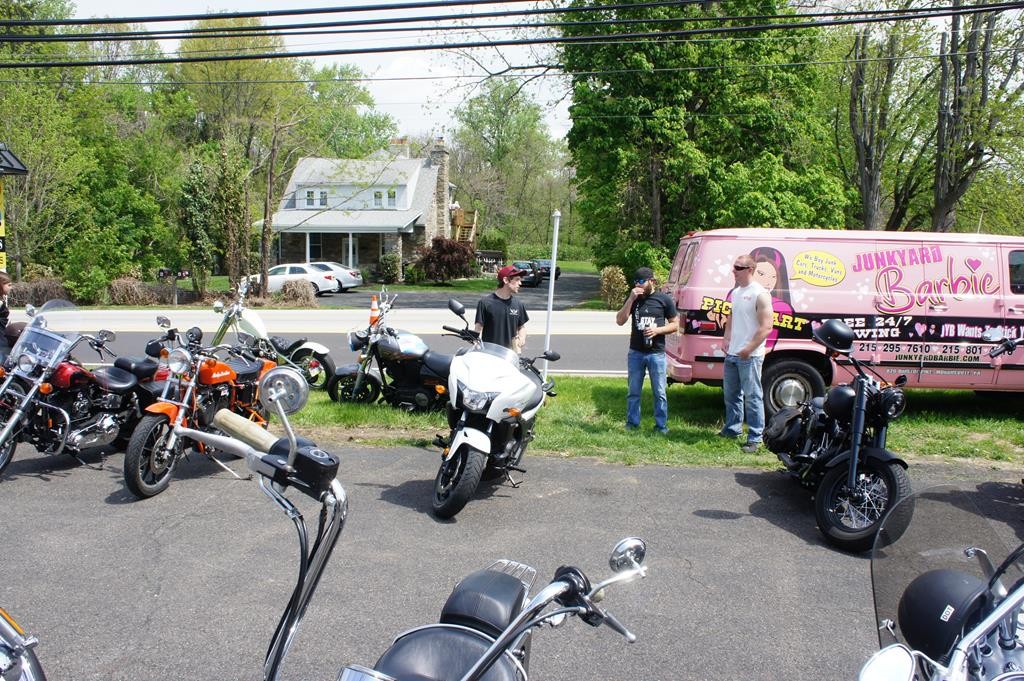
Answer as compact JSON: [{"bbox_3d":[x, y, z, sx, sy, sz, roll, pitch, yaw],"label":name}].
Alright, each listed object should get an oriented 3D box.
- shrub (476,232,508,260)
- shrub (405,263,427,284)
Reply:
[{"bbox_3d":[-1.444,-6.788,65.883,2.400,2.500,2.300,1,5,0],"label":"shrub"},{"bbox_3d":[-5.578,-3.893,50.942,1.300,1.250,1.200,1,5,0],"label":"shrub"}]

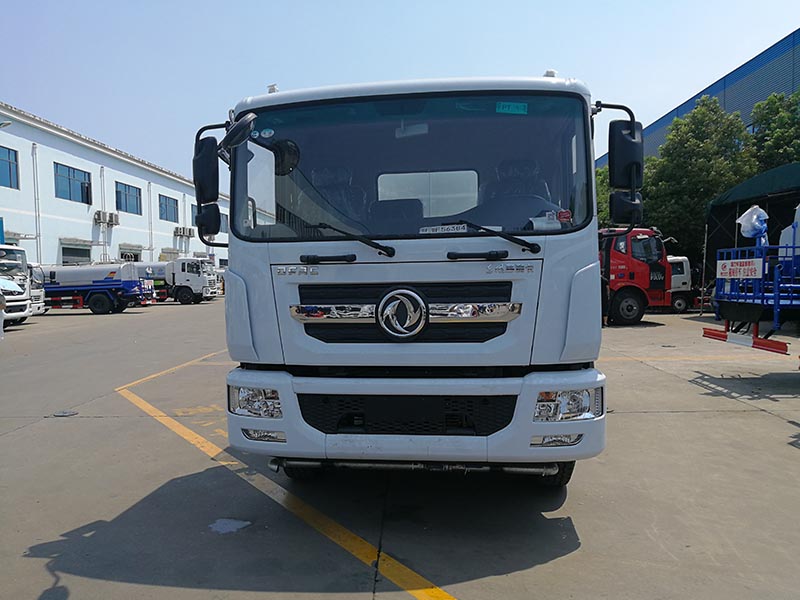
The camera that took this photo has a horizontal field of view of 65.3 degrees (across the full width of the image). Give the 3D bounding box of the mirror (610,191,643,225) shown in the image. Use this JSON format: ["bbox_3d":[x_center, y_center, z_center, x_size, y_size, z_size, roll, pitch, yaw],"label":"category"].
[{"bbox_3d":[1.390,-0.568,3.830,0.190,0.200,0.110,-1,3,-5],"label":"mirror"}]

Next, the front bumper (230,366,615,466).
[{"bbox_3d":[0.069,0.682,3.883,2.320,0.575,0.420,-1,3,5],"label":"front bumper"}]

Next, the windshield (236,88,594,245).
[{"bbox_3d":[0.049,-0.806,3.859,2.200,0.930,0.200,-1,-8,5],"label":"windshield"}]

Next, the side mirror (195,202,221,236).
[{"bbox_3d":[-1.234,-0.516,4.000,0.180,0.210,0.100,1,3,27],"label":"side mirror"}]

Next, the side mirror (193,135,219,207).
[{"bbox_3d":[-1.247,-0.830,4.000,0.180,0.430,0.100,1,3,27],"label":"side mirror"}]

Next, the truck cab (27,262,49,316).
[{"bbox_3d":[-15.258,-0.499,24.576,1.700,2.000,2.000,-1,3,7],"label":"truck cab"}]

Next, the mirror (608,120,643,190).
[{"bbox_3d":[1.384,-0.887,3.830,0.200,0.420,0.110,-1,3,-5],"label":"mirror"}]

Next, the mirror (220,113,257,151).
[{"bbox_3d":[-1.002,-1.045,3.870,0.220,0.240,0.100,3,-36,51],"label":"mirror"}]

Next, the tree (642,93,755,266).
[{"bbox_3d":[12.534,-4.096,26.001,5.300,8.700,5.300,-1,3,0],"label":"tree"}]

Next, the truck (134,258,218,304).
[{"bbox_3d":[-15.119,-1.211,37.141,7.600,2.750,2.400,-1,3,2],"label":"truck"}]

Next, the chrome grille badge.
[{"bbox_3d":[0.017,0.080,3.686,0.290,0.290,0.050,-1,3,5],"label":"chrome grille badge"}]

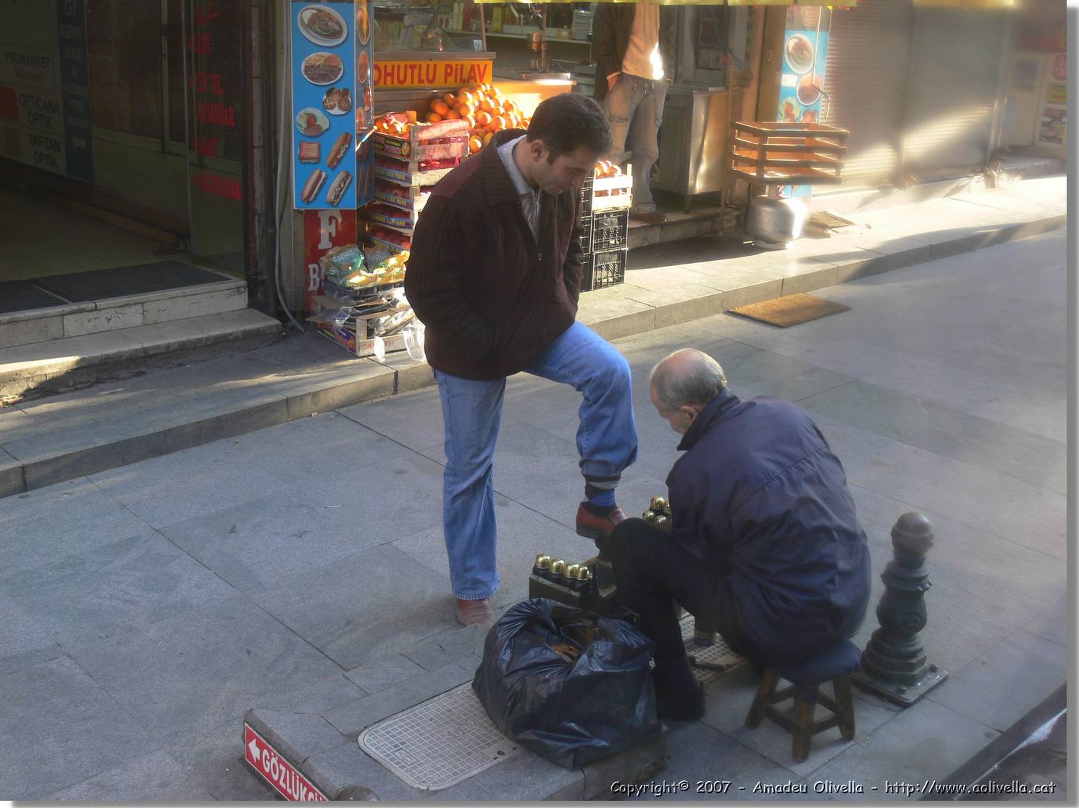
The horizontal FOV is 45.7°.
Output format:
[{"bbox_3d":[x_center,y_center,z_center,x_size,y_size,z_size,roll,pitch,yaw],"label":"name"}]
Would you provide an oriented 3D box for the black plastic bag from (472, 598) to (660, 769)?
[{"bbox_3d":[0.065,0.697,3.309,0.420,0.330,0.400,18,24,41],"label":"black plastic bag"}]

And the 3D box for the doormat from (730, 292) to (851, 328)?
[{"bbox_3d":[1.502,-0.550,7.609,0.664,0.020,0.403,-16,26,-40],"label":"doormat"}]

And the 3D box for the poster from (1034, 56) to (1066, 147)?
[{"bbox_3d":[5.125,-3.023,12.800,0.030,0.880,0.500,-4,15,-22],"label":"poster"}]

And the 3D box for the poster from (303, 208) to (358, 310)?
[{"bbox_3d":[-1.111,-0.765,6.840,0.326,0.537,0.020,-10,19,-40],"label":"poster"}]

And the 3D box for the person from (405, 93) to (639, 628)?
[{"bbox_3d":[-0.037,-0.093,3.872,0.620,1.650,0.510,13,20,29],"label":"person"}]

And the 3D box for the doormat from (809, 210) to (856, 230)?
[{"bbox_3d":[2.600,-1.629,11.338,0.420,0.030,0.580,-4,18,-19],"label":"doormat"}]

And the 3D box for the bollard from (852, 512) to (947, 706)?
[{"bbox_3d":[1.072,0.564,3.802,0.255,0.529,0.255,17,23,39],"label":"bollard"}]

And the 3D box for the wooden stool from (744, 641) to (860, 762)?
[{"bbox_3d":[0.729,0.795,3.529,0.240,0.250,0.240,-13,25,-35],"label":"wooden stool"}]

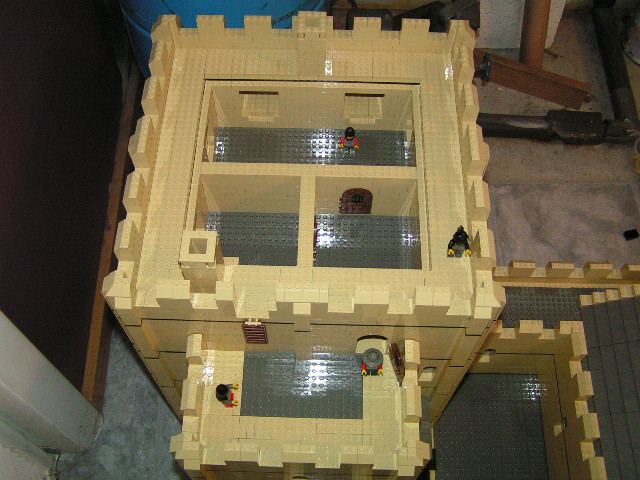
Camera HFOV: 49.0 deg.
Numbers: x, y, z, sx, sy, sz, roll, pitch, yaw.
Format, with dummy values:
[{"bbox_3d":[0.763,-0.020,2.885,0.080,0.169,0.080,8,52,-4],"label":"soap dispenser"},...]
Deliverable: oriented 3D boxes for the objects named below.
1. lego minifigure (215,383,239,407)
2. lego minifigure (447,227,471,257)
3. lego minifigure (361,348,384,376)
[{"bbox_3d":[-0.094,0.160,0.725,0.020,0.041,0.023,1,61,1],"label":"lego minifigure"},{"bbox_3d":[0.140,0.004,0.699,0.023,0.047,0.016,1,61,1],"label":"lego minifigure"},{"bbox_3d":[0.056,0.131,0.740,0.023,0.042,0.022,1,61,1],"label":"lego minifigure"}]

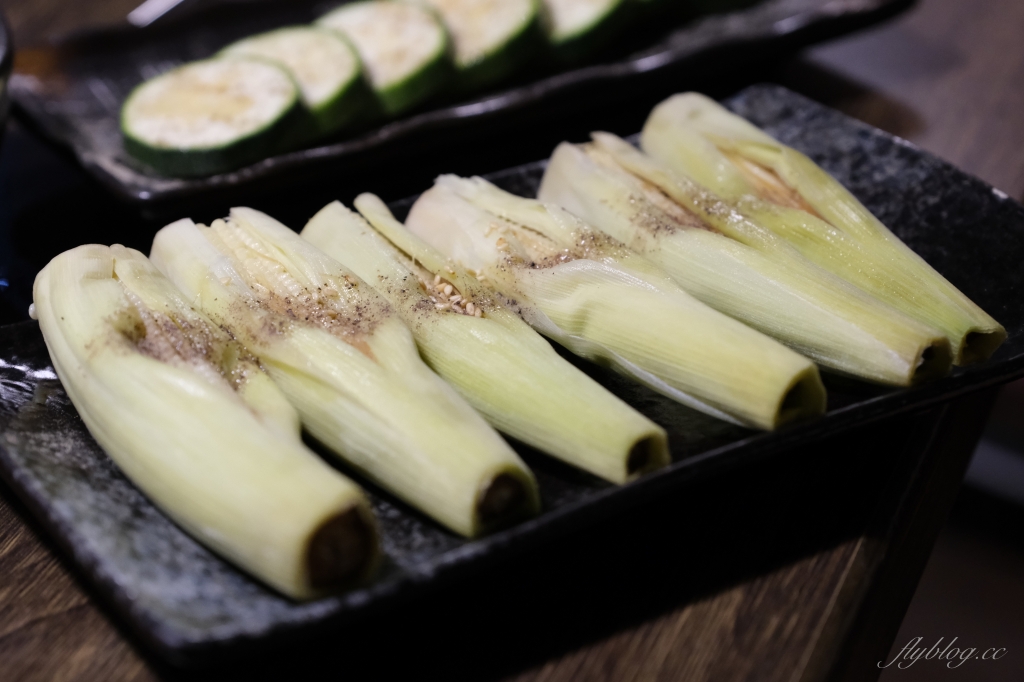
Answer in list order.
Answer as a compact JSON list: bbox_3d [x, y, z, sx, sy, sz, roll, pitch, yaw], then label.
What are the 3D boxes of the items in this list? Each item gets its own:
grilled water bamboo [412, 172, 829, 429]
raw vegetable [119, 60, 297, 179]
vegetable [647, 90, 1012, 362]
[{"bbox_3d":[0.024,-0.014,0.578,0.132,0.030,0.040,26,46,35],"label":"grilled water bamboo"},{"bbox_3d":[-0.098,-0.074,0.698,0.058,0.011,0.058,-7,37,0],"label":"raw vegetable"},{"bbox_3d":[0.085,-0.036,0.602,0.037,0.029,0.135,-24,41,-24],"label":"vegetable"}]

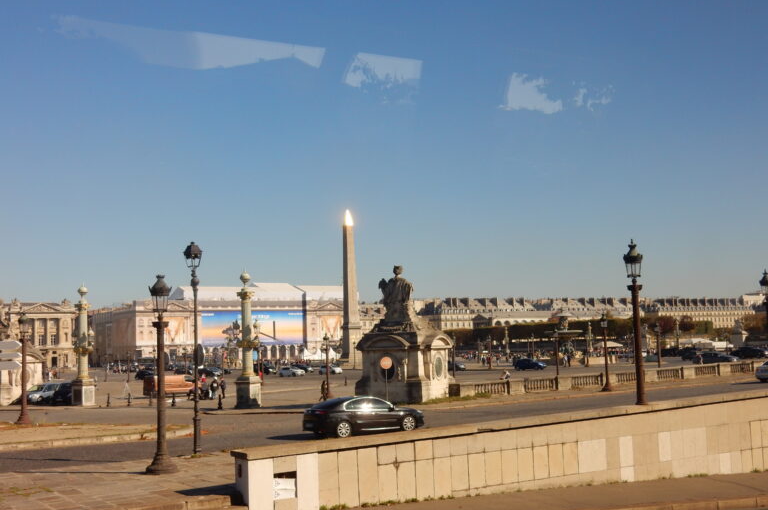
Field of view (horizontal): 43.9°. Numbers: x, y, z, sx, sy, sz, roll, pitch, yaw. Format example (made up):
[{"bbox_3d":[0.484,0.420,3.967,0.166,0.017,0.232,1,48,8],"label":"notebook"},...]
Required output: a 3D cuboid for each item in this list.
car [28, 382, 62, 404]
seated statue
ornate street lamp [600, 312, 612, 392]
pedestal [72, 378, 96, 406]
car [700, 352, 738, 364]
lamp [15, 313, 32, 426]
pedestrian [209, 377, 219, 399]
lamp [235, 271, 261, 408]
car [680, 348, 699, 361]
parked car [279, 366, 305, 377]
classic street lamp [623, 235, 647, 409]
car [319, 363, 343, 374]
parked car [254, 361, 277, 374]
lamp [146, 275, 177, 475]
[{"bbox_3d":[-28.000,11.509,79.854,1.800,1.650,4.300,-7,-7,40],"label":"car"},{"bbox_3d":[0.786,2.622,63.009,1.950,3.784,1.950,-5,-6,27],"label":"seated statue"},{"bbox_3d":[15.312,6.656,65.800,0.780,5.500,0.780,-2,-6,0],"label":"ornate street lamp"},{"bbox_3d":[-22.687,10.362,72.161,1.350,2.023,1.350,-6,-7,35],"label":"pedestal"},{"bbox_3d":[39.994,12.548,114.176,4.650,1.470,1.820,-3,-6,8],"label":"car"},{"bbox_3d":[-17.358,5.521,46.000,0.820,5.400,0.820,-2,-6,0],"label":"lamp"},{"bbox_3d":[-12.652,9.936,71.000,0.600,1.680,0.420,-2,-6,6],"label":"pedestrian"},{"bbox_3d":[-8.370,5.212,58.500,1.250,8.300,1.250,-6,-7,38],"label":"lamp"},{"bbox_3d":[40.219,12.724,122.000,4.400,1.580,1.820,-1,-6,-6],"label":"car"},{"bbox_3d":[-12.971,16.538,135.074,1.770,1.500,4.100,4,-8,-45],"label":"parked car"},{"bbox_3d":[7.897,2.108,29.800,0.630,5.200,0.630,-2,-6,0],"label":"classic street lamp"},{"bbox_3d":[-7.946,17.247,144.030,1.750,1.500,4.000,4,-8,-45],"label":"car"},{"bbox_3d":[-17.936,16.790,142.000,4.500,1.700,1.850,-8,-8,44],"label":"parked car"},{"bbox_3d":[-6.064,3.257,26.000,0.840,5.450,0.840,-2,-6,0],"label":"lamp"}]

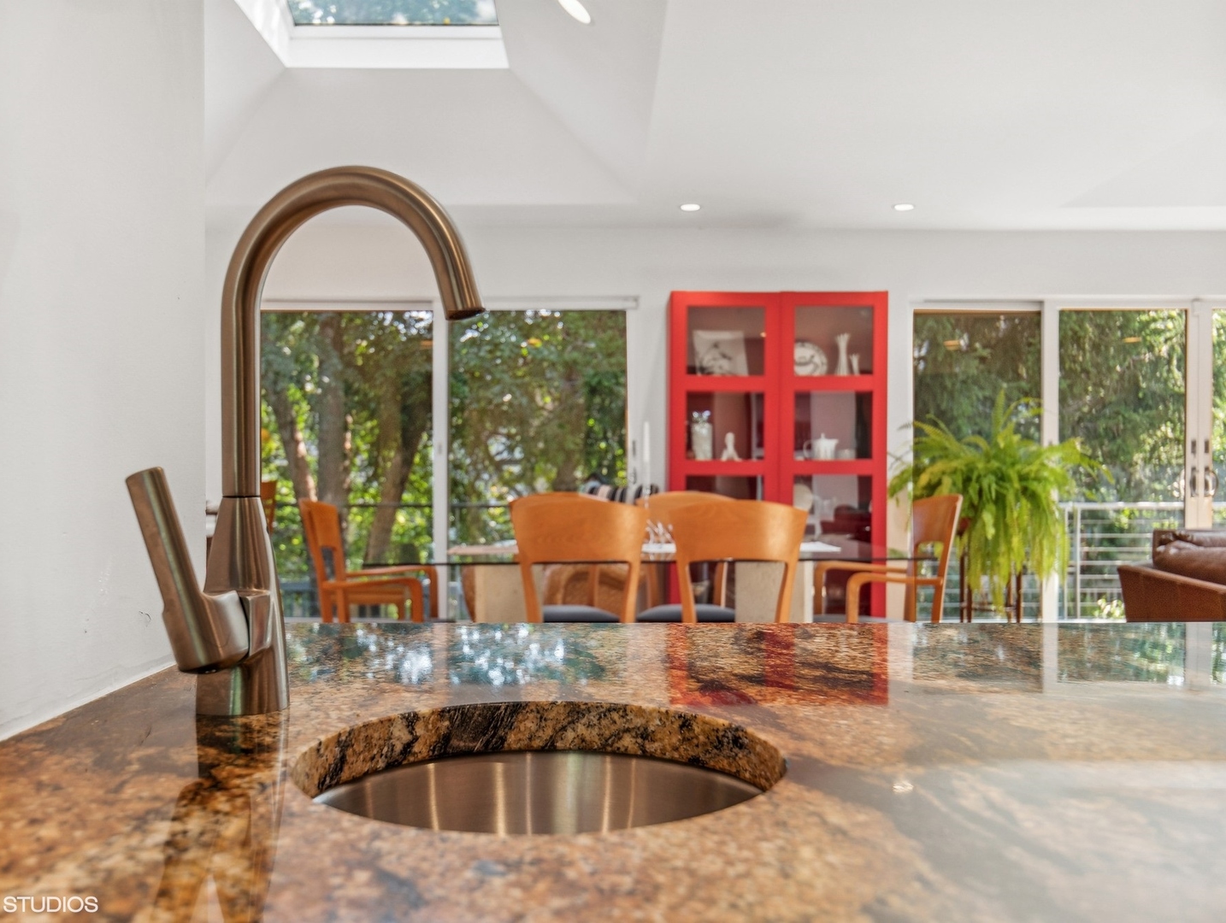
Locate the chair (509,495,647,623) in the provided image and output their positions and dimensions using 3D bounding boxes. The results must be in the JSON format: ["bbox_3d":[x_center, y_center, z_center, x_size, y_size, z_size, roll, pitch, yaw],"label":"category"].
[{"bbox_3d":[-0.130,0.620,3.800,0.480,0.960,0.520,0,0,-4],"label":"chair"}]

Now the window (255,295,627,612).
[{"bbox_3d":[-1.050,0.080,6.220,2.360,2.060,0.100,0,0,0],"label":"window"}]

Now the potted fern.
[{"bbox_3d":[1.950,0.200,5.300,1.090,1.120,1.020,0,0,0],"label":"potted fern"}]

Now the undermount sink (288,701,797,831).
[{"bbox_3d":[-0.045,0.275,0.660,0.310,0.190,0.300,0,0,0],"label":"undermount sink"}]

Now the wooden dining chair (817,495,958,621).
[{"bbox_3d":[1.120,0.620,4.330,0.520,0.960,0.540,0,0,-4],"label":"wooden dining chair"}]

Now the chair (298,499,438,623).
[{"bbox_3d":[-0.975,0.620,4.180,0.520,0.960,0.540,0,0,-4],"label":"chair"}]

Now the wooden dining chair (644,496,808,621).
[{"bbox_3d":[0.430,0.620,3.820,0.480,0.960,0.520,0,0,-4],"label":"wooden dining chair"}]

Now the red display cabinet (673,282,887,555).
[{"bbox_3d":[0.920,0.080,5.960,1.200,2.030,0.420,0,0,0],"label":"red display cabinet"}]

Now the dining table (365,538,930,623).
[{"bbox_3d":[0.120,0.730,4.330,2.080,0.740,1.100,0,0,-4],"label":"dining table"}]

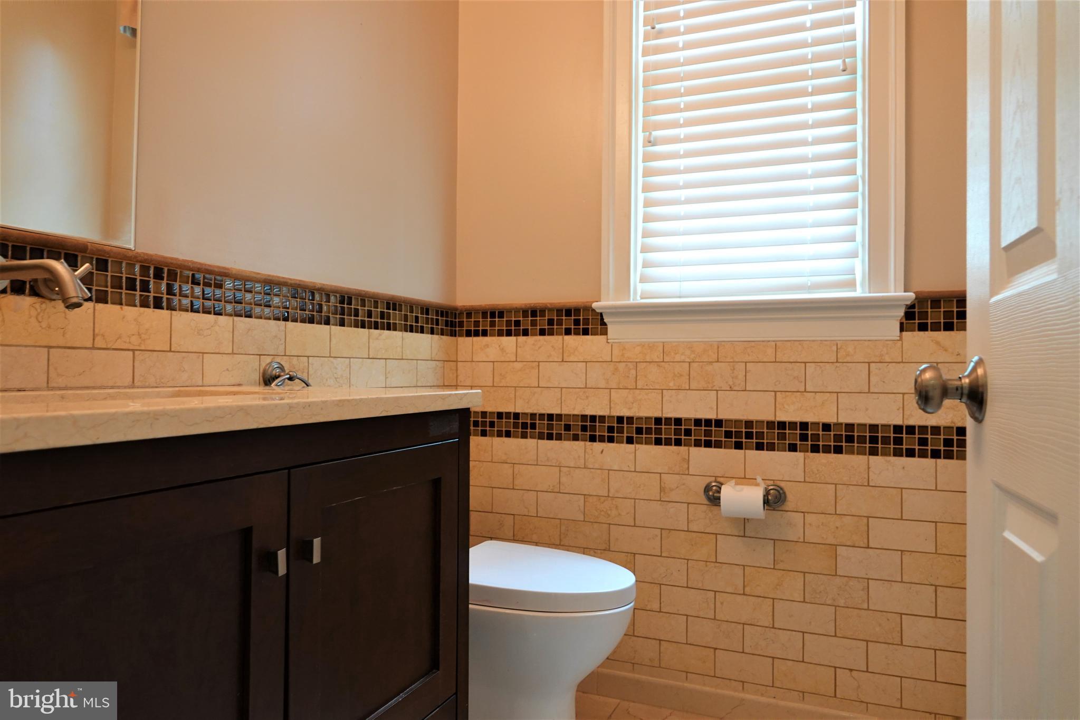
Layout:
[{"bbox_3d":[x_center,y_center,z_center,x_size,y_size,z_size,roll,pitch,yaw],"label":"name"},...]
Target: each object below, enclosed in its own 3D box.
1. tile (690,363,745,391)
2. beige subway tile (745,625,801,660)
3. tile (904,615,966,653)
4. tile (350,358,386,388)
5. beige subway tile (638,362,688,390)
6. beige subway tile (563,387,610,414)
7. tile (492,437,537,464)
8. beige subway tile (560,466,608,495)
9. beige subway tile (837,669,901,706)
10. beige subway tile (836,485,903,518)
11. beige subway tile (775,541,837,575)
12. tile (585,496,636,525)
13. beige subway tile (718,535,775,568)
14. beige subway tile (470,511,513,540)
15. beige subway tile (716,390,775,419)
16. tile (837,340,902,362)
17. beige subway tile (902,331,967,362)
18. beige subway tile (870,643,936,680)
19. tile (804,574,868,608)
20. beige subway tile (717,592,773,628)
[{"bbox_3d":[0.498,0.046,2.016,0.151,0.076,0.010,0,-1,22],"label":"tile"},{"bbox_3d":[0.627,0.755,1.928,0.152,0.076,0.010,0,-1,23],"label":"beige subway tile"},{"bbox_3d":[0.990,0.684,1.799,0.151,0.076,0.010,0,-1,22],"label":"tile"},{"bbox_3d":[-0.455,0.035,1.898,0.010,0.076,0.152,0,-2,22],"label":"tile"},{"bbox_3d":[0.358,0.046,2.091,0.152,0.076,0.010,0,-2,22],"label":"beige subway tile"},{"bbox_3d":[0.139,0.124,2.149,0.152,0.076,0.010,0,-1,23],"label":"beige subway tile"},{"bbox_3d":[-0.077,0.287,2.262,0.152,0.076,0.010,0,-2,22],"label":"tile"},{"bbox_3d":[0.137,0.363,2.153,0.152,0.077,0.010,0,-1,22],"label":"beige subway tile"},{"bbox_3d":[0.844,0.841,1.853,0.152,0.077,0.010,0,-1,22],"label":"beige subway tile"},{"bbox_3d":[0.842,0.362,1.844,0.152,0.076,0.010,0,-1,23],"label":"beige subway tile"},{"bbox_3d":[0.704,0.522,1.915,0.151,0.076,0.010,0,-1,22],"label":"beige subway tile"},{"bbox_3d":[0.207,0.444,2.128,0.151,0.076,0.010,0,-1,22],"label":"tile"},{"bbox_3d":[0.559,0.519,1.961,0.152,0.076,0.010,0,-1,23],"label":"beige subway tile"},{"bbox_3d":[-0.152,0.524,2.285,0.152,0.076,0.010,0,-2,22],"label":"beige subway tile"},{"bbox_3d":[0.569,0.124,1.985,0.152,0.076,0.010,0,-1,22],"label":"beige subway tile"},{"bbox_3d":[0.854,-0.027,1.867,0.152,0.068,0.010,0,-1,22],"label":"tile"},{"bbox_3d":[1.000,-0.032,1.811,0.152,0.076,0.010,0,-1,22],"label":"beige subway tile"},{"bbox_3d":[0.921,0.765,1.833,0.152,0.076,0.010,0,-2,22],"label":"beige subway tile"},{"bbox_3d":[0.780,0.607,1.897,0.152,0.076,0.010,0,-2,22],"label":"tile"},{"bbox_3d":[0.559,0.679,1.970,0.151,0.076,0.010,0,-1,22],"label":"beige subway tile"}]

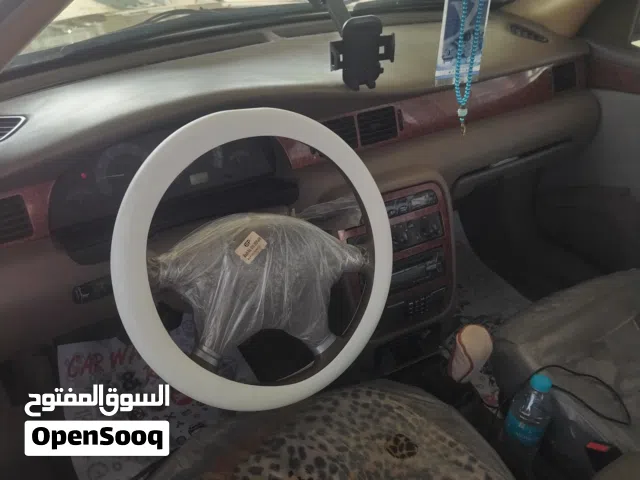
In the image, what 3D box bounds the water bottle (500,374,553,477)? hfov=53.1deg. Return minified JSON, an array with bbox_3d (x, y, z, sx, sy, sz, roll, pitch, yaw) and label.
[{"bbox_3d":[0.313,0.282,0.970,0.064,0.203,0.064,-14,34,-25],"label":"water bottle"}]

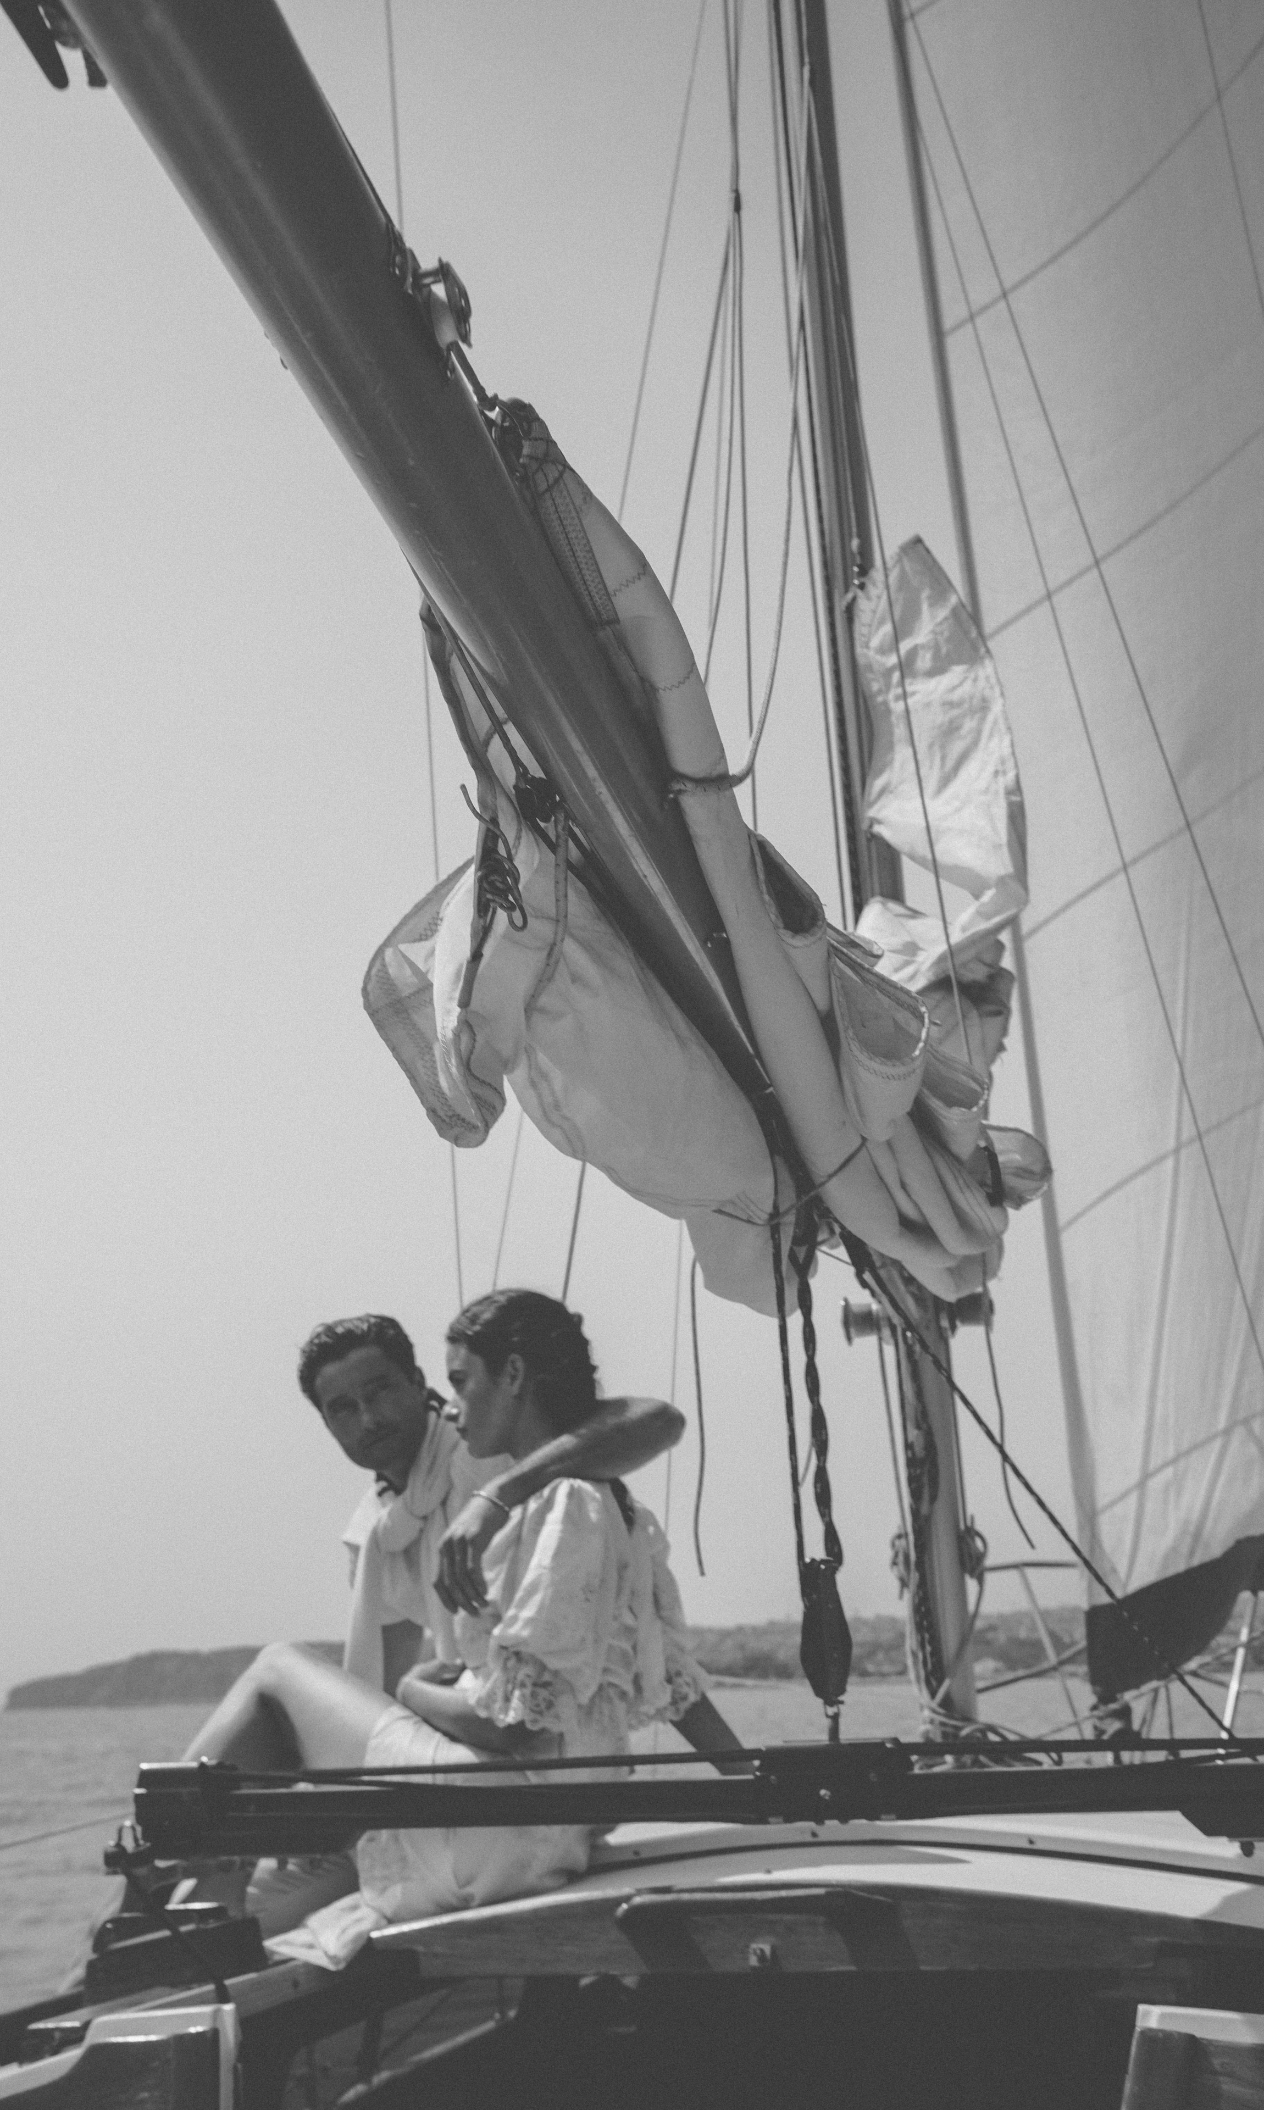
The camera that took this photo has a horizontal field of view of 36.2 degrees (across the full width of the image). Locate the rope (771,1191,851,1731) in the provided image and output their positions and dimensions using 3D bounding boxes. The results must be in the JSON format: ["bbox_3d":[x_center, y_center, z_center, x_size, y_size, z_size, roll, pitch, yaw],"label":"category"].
[{"bbox_3d":[0.219,0.489,2.345,0.075,0.640,0.065,-7,-18,16],"label":"rope"}]

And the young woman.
[{"bbox_3d":[-0.244,0.795,2.700,0.770,0.860,0.500,-7,-19,15],"label":"young woman"}]

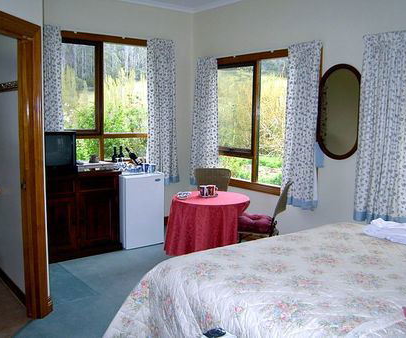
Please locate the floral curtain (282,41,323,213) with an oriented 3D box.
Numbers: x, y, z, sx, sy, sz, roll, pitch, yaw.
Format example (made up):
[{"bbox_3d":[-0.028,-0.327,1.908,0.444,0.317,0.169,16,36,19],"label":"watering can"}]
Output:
[{"bbox_3d":[1.016,-0.439,4.561,0.120,1.670,0.460,-5,9,-37],"label":"floral curtain"}]

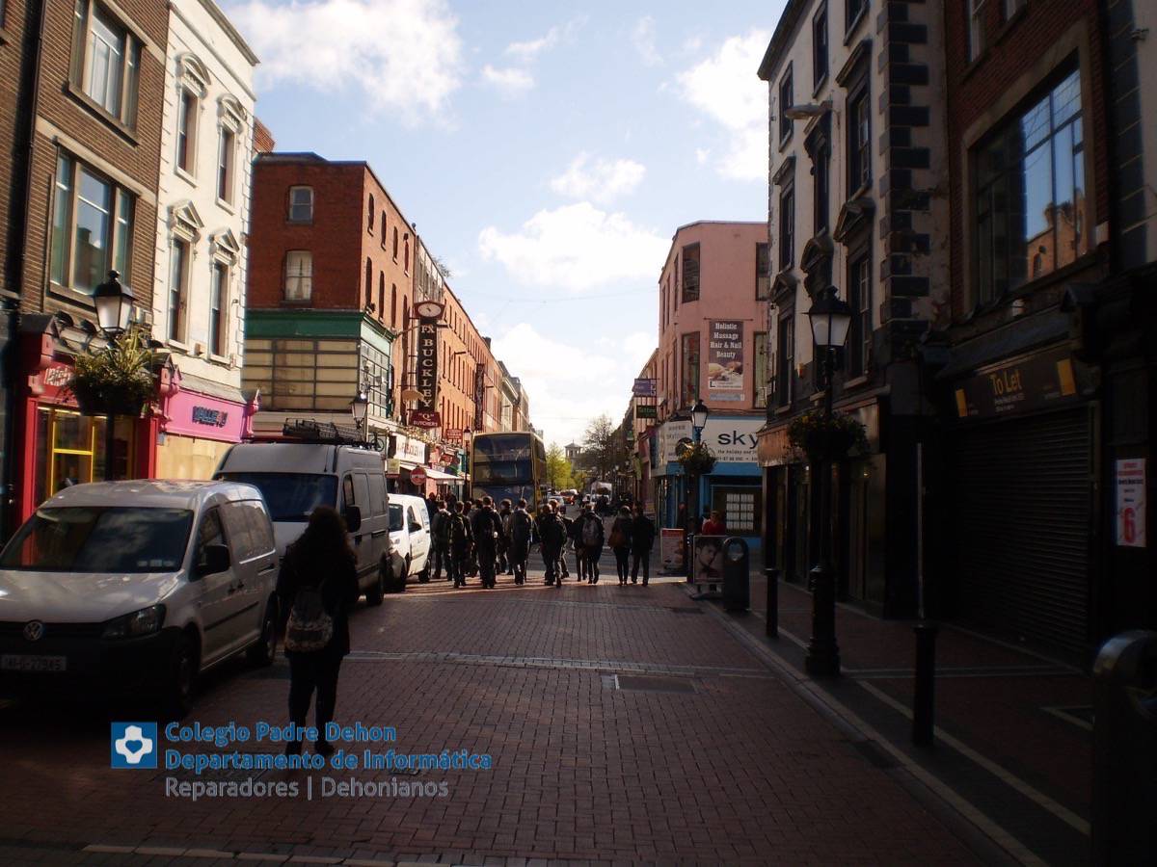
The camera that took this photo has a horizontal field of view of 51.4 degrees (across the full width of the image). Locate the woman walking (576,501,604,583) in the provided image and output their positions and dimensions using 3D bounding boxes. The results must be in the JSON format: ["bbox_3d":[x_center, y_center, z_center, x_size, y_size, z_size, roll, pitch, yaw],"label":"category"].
[{"bbox_3d":[0.272,2.283,25.100,0.520,1.660,0.420,1,-3,0],"label":"woman walking"}]

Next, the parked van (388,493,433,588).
[{"bbox_3d":[-3.911,1.993,23.218,1.720,1.760,3.950,1,-3,1],"label":"parked van"}]

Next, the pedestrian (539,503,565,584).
[{"bbox_3d":[-0.553,2.303,25.100,0.550,1.770,0.450,1,-3,1],"label":"pedestrian"}]

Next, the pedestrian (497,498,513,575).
[{"bbox_3d":[-1.651,2.359,27.298,0.500,1.680,0.360,1,-3,0],"label":"pedestrian"}]

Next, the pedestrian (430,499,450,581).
[{"bbox_3d":[-2.786,2.160,24.400,0.460,1.603,0.400,1,-3,1],"label":"pedestrian"}]

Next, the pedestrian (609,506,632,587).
[{"bbox_3d":[0.913,2.369,25.600,0.500,1.680,0.420,1,-3,1],"label":"pedestrian"}]

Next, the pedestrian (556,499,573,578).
[{"bbox_3d":[-0.328,2.246,25.600,0.470,1.662,0.420,1,-3,9],"label":"pedestrian"}]

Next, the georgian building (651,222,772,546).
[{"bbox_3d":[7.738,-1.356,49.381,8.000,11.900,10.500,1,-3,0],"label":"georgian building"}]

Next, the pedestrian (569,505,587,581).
[{"bbox_3d":[0.021,2.336,25.942,0.480,1.640,0.340,1,-3,0],"label":"pedestrian"}]

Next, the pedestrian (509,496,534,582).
[{"bbox_3d":[-1.184,2.176,24.417,0.520,1.740,0.380,1,-3,0],"label":"pedestrian"}]

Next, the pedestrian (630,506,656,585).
[{"bbox_3d":[1.279,2.202,24.000,0.500,1.673,0.380,1,-3,1],"label":"pedestrian"}]

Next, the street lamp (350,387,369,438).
[{"bbox_3d":[-4.782,1.090,25.903,0.420,4.040,0.420,1,-3,1],"label":"street lamp"}]

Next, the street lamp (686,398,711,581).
[{"bbox_3d":[2.601,1.253,26.500,0.420,4.060,0.420,1,-3,1],"label":"street lamp"}]

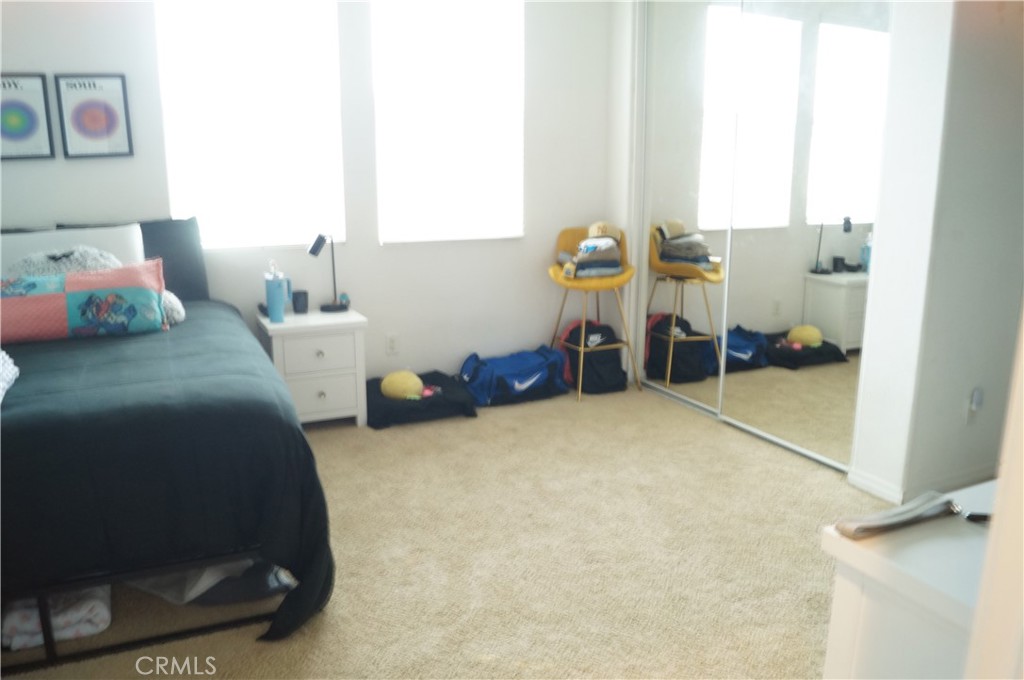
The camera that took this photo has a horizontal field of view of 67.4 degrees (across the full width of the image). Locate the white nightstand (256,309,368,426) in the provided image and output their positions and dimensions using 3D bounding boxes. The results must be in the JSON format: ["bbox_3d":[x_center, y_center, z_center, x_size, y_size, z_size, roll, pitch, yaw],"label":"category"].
[{"bbox_3d":[-1.115,0.177,4.382,0.521,0.607,0.401,-6,13,-23],"label":"white nightstand"}]

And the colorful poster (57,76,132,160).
[{"bbox_3d":[-2.125,-1.140,3.913,0.312,0.403,0.022,-6,13,-23],"label":"colorful poster"}]

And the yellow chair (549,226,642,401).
[{"bbox_3d":[0.527,-0.191,5.019,0.527,1.045,0.513,-7,14,-27],"label":"yellow chair"}]

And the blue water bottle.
[{"bbox_3d":[-1.282,-0.270,4.222,0.140,0.336,0.098,-6,13,-23],"label":"blue water bottle"}]

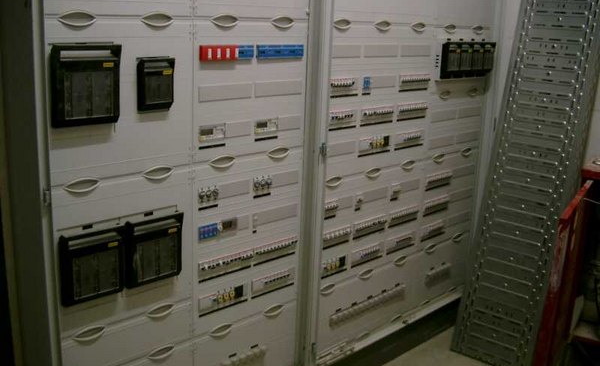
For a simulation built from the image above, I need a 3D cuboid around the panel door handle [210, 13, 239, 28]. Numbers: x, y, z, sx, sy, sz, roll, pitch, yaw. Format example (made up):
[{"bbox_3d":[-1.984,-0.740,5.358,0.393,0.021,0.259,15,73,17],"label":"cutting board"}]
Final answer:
[{"bbox_3d":[-0.229,-0.499,1.975,0.021,0.045,0.110,16,20,42],"label":"panel door handle"}]

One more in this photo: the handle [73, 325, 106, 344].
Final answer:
[{"bbox_3d":[-0.618,0.446,1.886,0.020,0.036,0.101,16,20,43],"label":"handle"}]

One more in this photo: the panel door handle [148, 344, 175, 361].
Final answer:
[{"bbox_3d":[-0.447,0.549,2.073,0.021,0.045,0.110,16,20,42],"label":"panel door handle"}]

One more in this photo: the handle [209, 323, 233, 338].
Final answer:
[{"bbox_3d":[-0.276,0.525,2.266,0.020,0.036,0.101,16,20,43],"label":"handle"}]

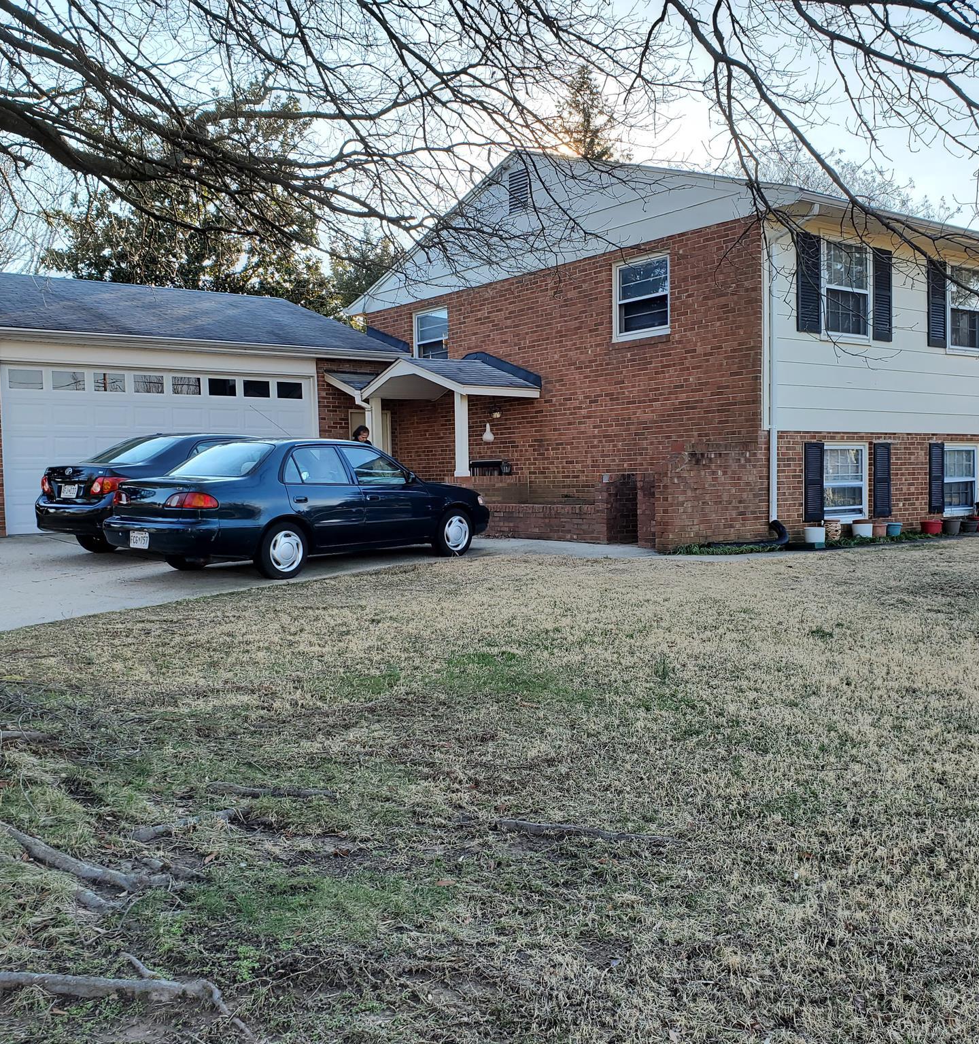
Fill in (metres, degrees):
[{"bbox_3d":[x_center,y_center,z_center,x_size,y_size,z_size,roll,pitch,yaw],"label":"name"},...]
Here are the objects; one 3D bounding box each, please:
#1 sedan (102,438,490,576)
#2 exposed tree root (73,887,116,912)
[{"bbox_3d":[-1.840,-0.233,11.340,1.700,1.385,4.420,3,5,39],"label":"sedan"},{"bbox_3d":[-1.245,1.191,3.300,0.170,0.050,0.060,1,3,36],"label":"exposed tree root"}]

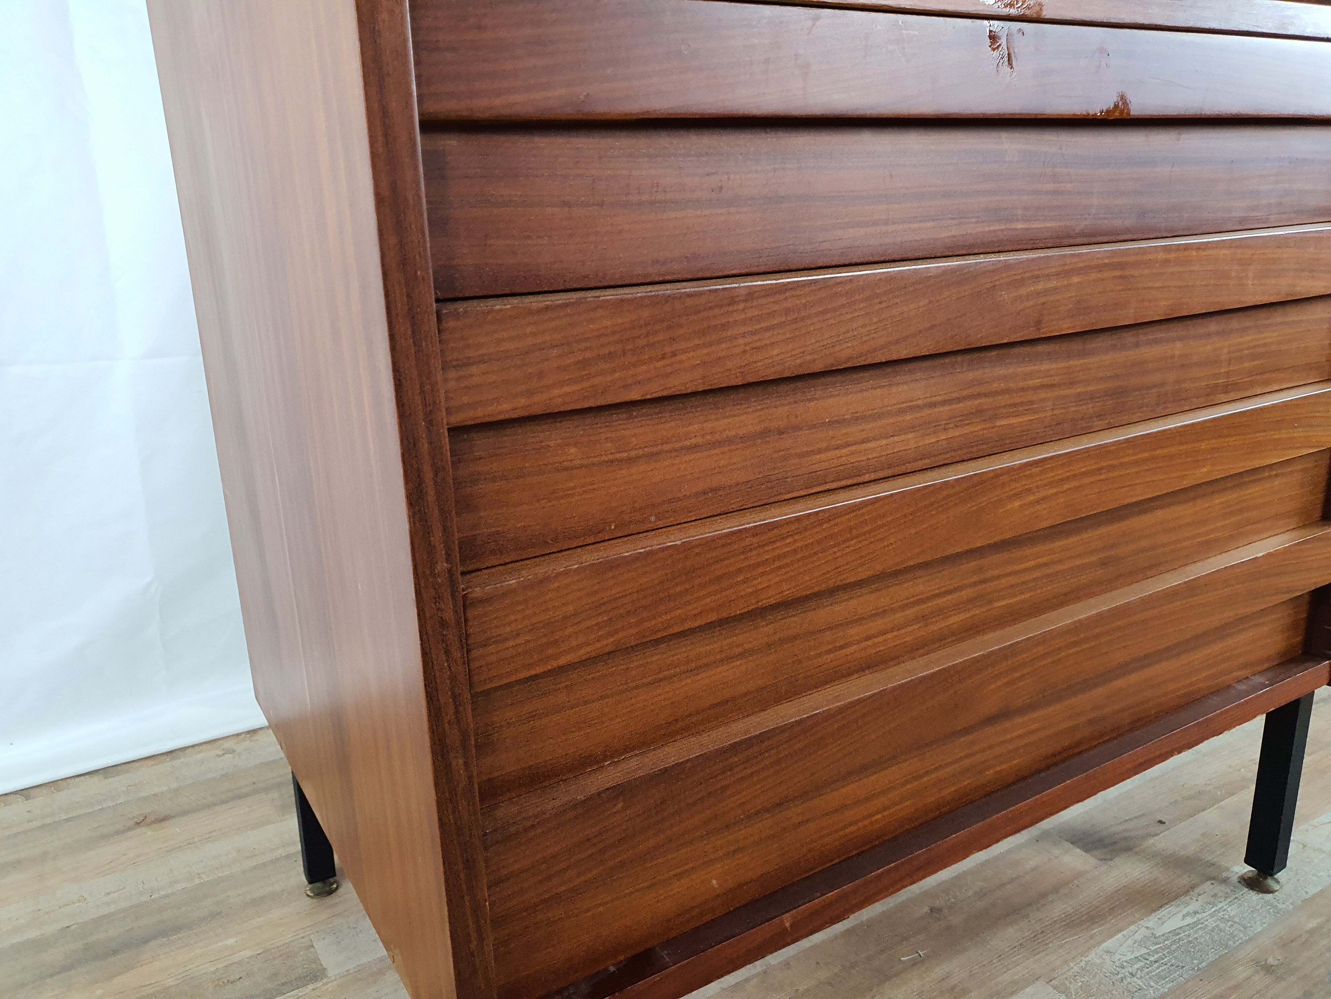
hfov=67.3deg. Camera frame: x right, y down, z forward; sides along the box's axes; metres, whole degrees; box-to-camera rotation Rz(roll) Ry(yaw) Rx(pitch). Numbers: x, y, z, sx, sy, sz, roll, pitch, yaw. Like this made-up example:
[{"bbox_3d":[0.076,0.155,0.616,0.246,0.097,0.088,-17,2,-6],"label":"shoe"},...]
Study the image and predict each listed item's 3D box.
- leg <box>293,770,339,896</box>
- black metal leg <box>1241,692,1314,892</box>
[{"bbox_3d":[-0.322,0.267,0.904,0.028,0.201,0.028,-11,18,-30],"label":"leg"},{"bbox_3d":[0.537,0.248,0.876,0.028,0.201,0.028,-11,18,-30],"label":"black metal leg"}]

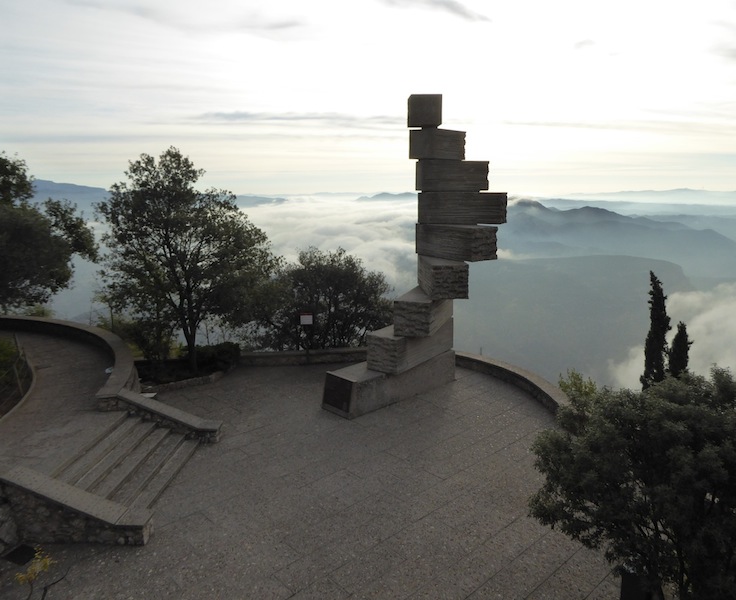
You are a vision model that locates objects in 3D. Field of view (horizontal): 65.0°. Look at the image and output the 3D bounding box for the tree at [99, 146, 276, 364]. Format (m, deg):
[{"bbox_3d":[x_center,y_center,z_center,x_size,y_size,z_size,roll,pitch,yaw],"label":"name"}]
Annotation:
[{"bbox_3d":[-5.861,-1.212,18.654,5.700,7.200,5.400,0,11,0],"label":"tree"}]

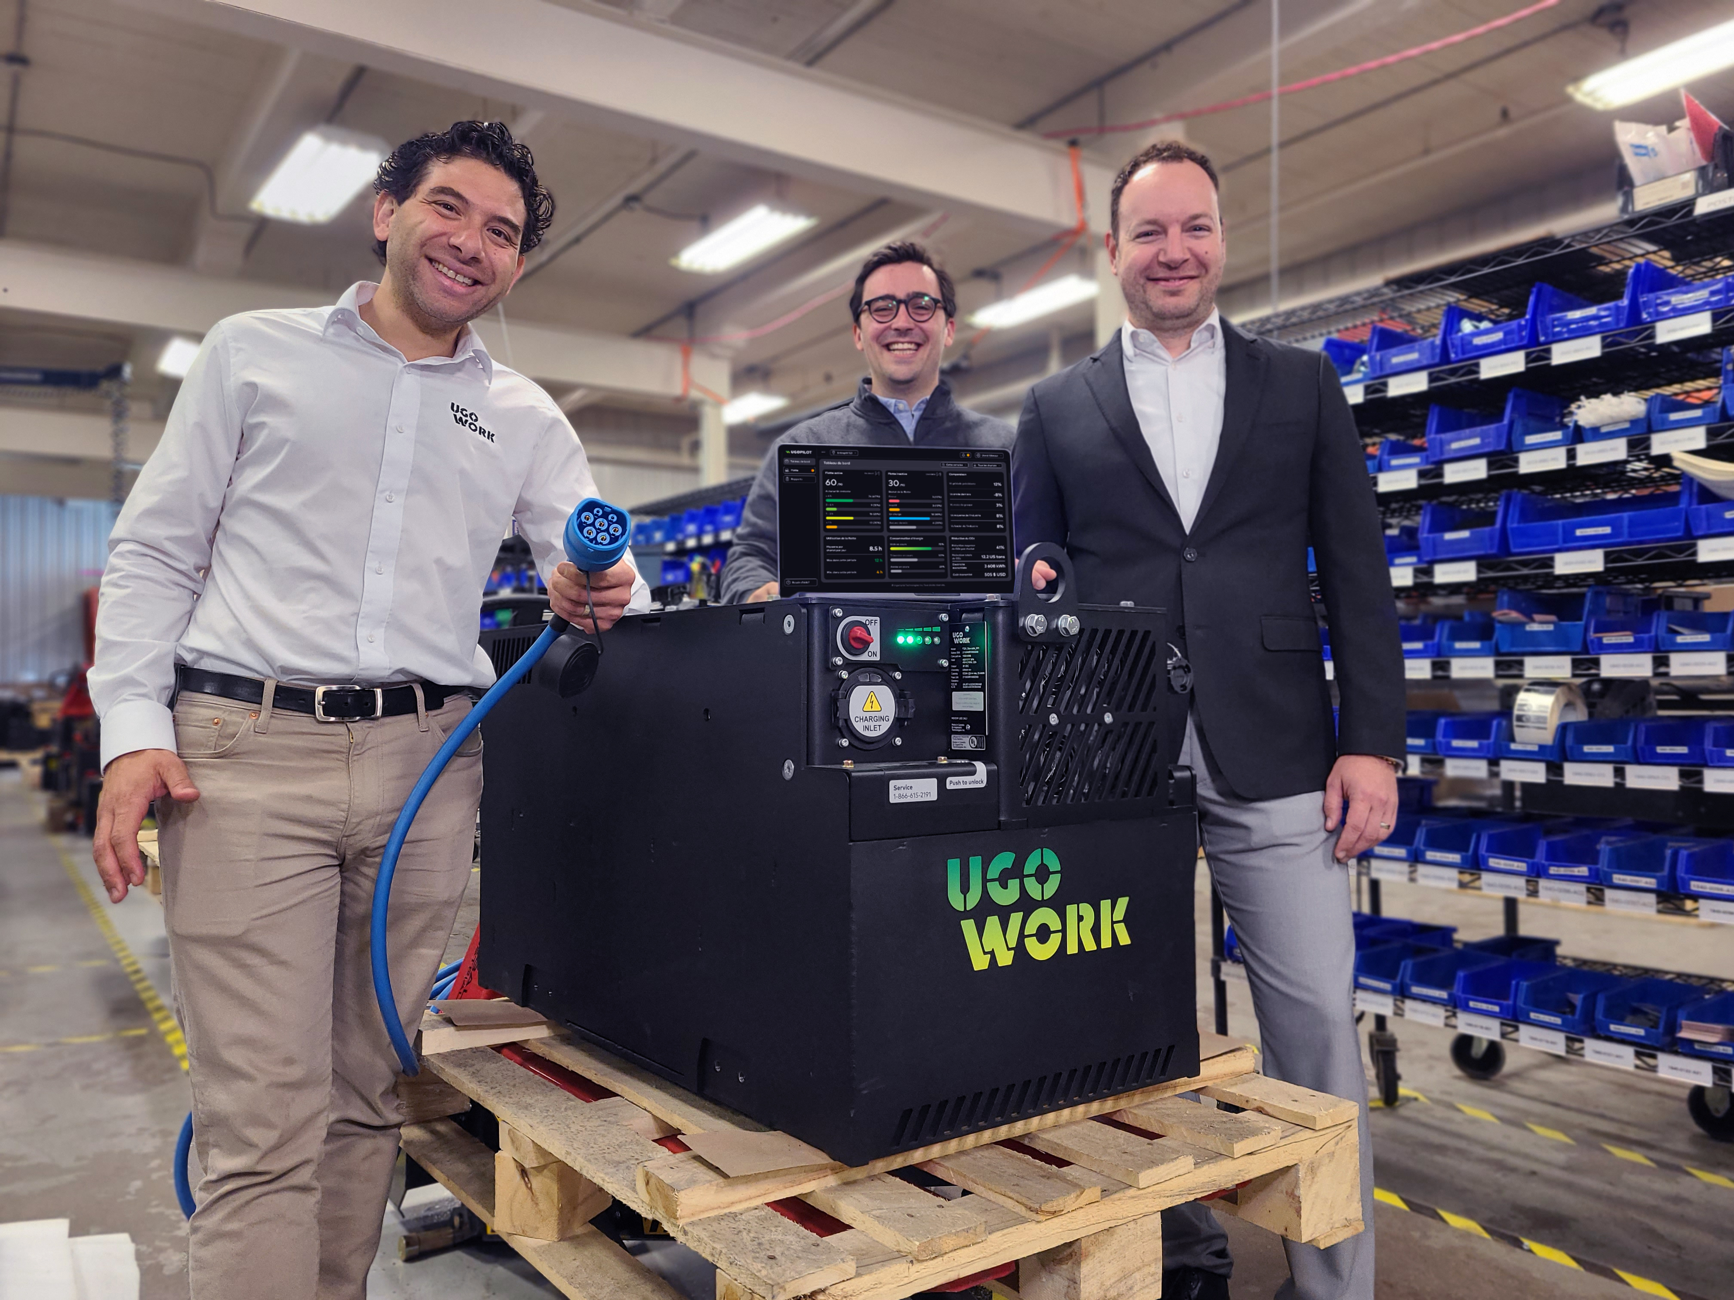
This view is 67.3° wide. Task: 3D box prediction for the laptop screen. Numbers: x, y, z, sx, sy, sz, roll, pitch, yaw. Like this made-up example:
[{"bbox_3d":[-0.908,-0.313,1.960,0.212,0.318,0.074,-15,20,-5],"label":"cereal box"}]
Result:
[{"bbox_3d":[0.041,-0.160,1.682,0.307,0.209,0.012,0,-8,-10],"label":"laptop screen"}]

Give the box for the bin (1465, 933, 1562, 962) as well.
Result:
[{"bbox_3d":[1.275,0.616,2.581,0.187,0.070,0.105,1,-2,-37],"label":"bin"}]

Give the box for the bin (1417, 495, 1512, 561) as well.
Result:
[{"bbox_3d":[1.170,-0.214,2.417,0.277,0.114,0.142,1,-2,-37],"label":"bin"}]

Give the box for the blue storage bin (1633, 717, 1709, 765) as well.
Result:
[{"bbox_3d":[1.341,0.153,2.110,0.187,0.070,0.105,1,-2,-37],"label":"blue storage bin"}]

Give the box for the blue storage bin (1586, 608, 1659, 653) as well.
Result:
[{"bbox_3d":[1.318,-0.028,2.209,0.187,0.070,0.105,1,-2,-38],"label":"blue storage bin"}]

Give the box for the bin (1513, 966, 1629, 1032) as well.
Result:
[{"bbox_3d":[1.225,0.608,2.258,0.187,0.070,0.105,1,-2,-37],"label":"bin"}]

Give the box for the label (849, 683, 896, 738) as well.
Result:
[{"bbox_3d":[0.006,0.066,1.386,0.061,0.056,0.005,1,-2,-38],"label":"label"}]

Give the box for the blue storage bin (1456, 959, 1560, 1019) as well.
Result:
[{"bbox_3d":[1.172,0.615,2.377,0.187,0.070,0.105,1,-2,-38],"label":"blue storage bin"}]

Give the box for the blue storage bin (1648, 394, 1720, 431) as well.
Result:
[{"bbox_3d":[1.357,-0.375,2.098,0.187,0.070,0.105,1,-2,-37],"label":"blue storage bin"}]

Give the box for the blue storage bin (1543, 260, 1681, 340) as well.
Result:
[{"bbox_3d":[1.300,-0.574,2.251,0.277,0.114,0.142,1,-2,-37],"label":"blue storage bin"}]

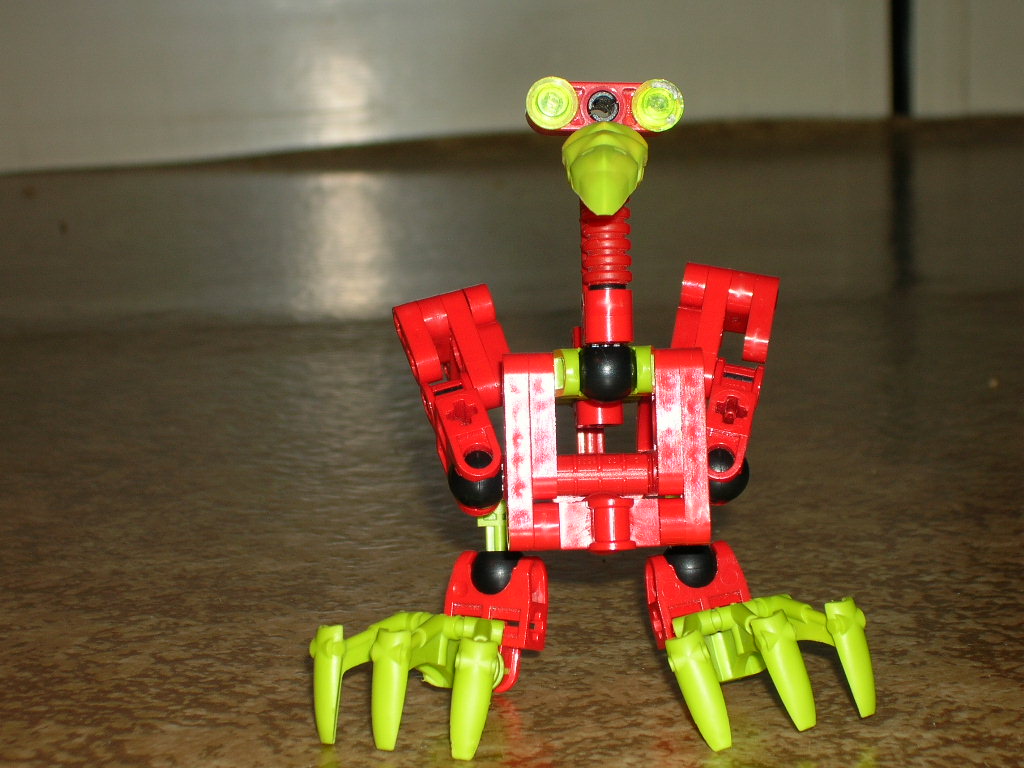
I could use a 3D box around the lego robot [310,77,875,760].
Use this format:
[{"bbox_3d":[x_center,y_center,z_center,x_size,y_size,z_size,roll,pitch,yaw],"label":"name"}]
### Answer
[{"bbox_3d":[0.011,-0.001,0.497,0.090,0.103,0.066,-1,13,-6],"label":"lego robot"}]

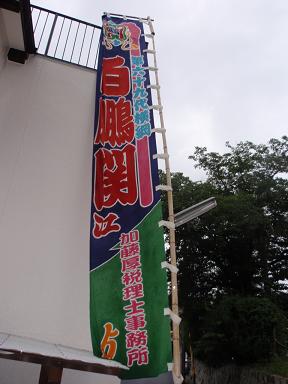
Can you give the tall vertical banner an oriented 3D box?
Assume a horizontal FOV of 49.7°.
[{"bbox_3d":[-0.197,-0.686,4.090,0.830,5.410,0.150,3,-29,-9],"label":"tall vertical banner"}]

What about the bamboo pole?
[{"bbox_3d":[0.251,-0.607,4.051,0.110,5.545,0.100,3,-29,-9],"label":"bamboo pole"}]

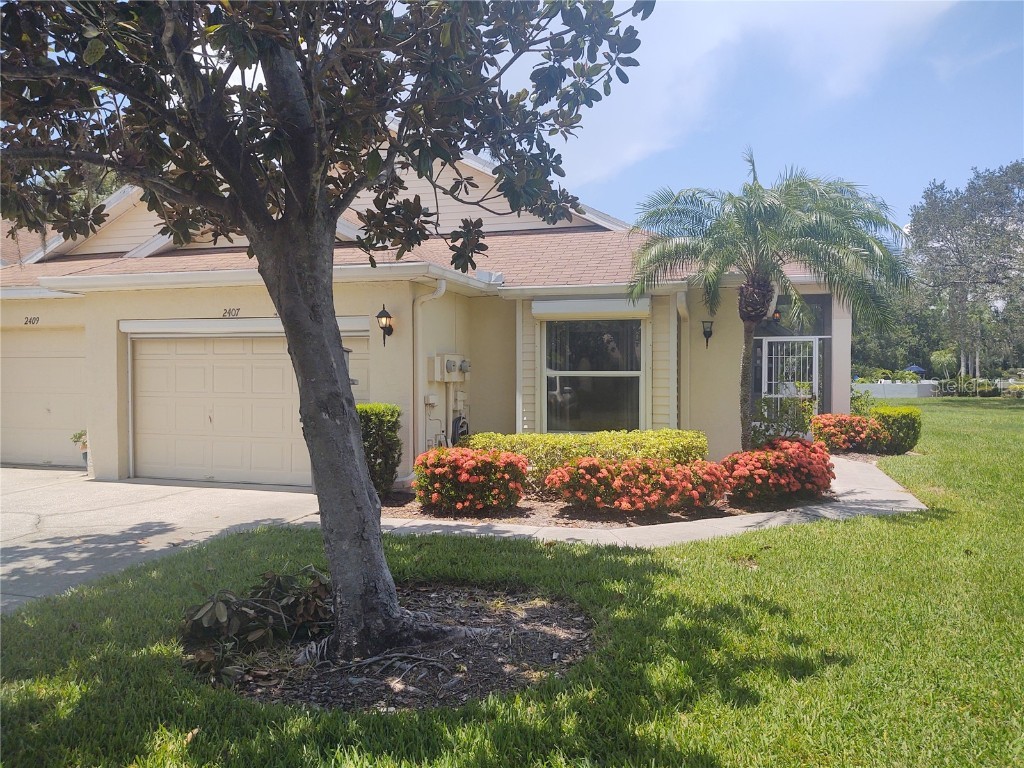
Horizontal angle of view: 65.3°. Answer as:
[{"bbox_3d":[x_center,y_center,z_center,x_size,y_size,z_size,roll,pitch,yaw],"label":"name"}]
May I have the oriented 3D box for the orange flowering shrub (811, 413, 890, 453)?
[{"bbox_3d":[6.030,0.840,14.332,1.300,0.660,0.850,1,2,17],"label":"orange flowering shrub"}]

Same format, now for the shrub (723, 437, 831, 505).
[{"bbox_3d":[3.230,1.004,9.885,1.380,0.600,1.300,0,2,15],"label":"shrub"}]

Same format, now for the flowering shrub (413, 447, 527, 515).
[{"bbox_3d":[-0.470,1.018,8.905,1.250,0.630,1.000,0,2,5],"label":"flowering shrub"}]

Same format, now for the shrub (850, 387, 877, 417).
[{"bbox_3d":[6.950,0.594,16.025,0.850,1.050,0.850,1,2,20],"label":"shrub"}]

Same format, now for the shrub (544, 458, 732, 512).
[{"bbox_3d":[1.380,1.081,8.967,2.050,0.500,0.920,0,2,5],"label":"shrub"}]

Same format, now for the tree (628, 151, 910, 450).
[{"bbox_3d":[3.500,-0.933,11.077,3.600,4.400,3.450,1,2,17],"label":"tree"}]

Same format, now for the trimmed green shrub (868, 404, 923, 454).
[{"bbox_3d":[6.780,0.806,14.131,0.860,0.740,0.950,1,2,22],"label":"trimmed green shrub"}]

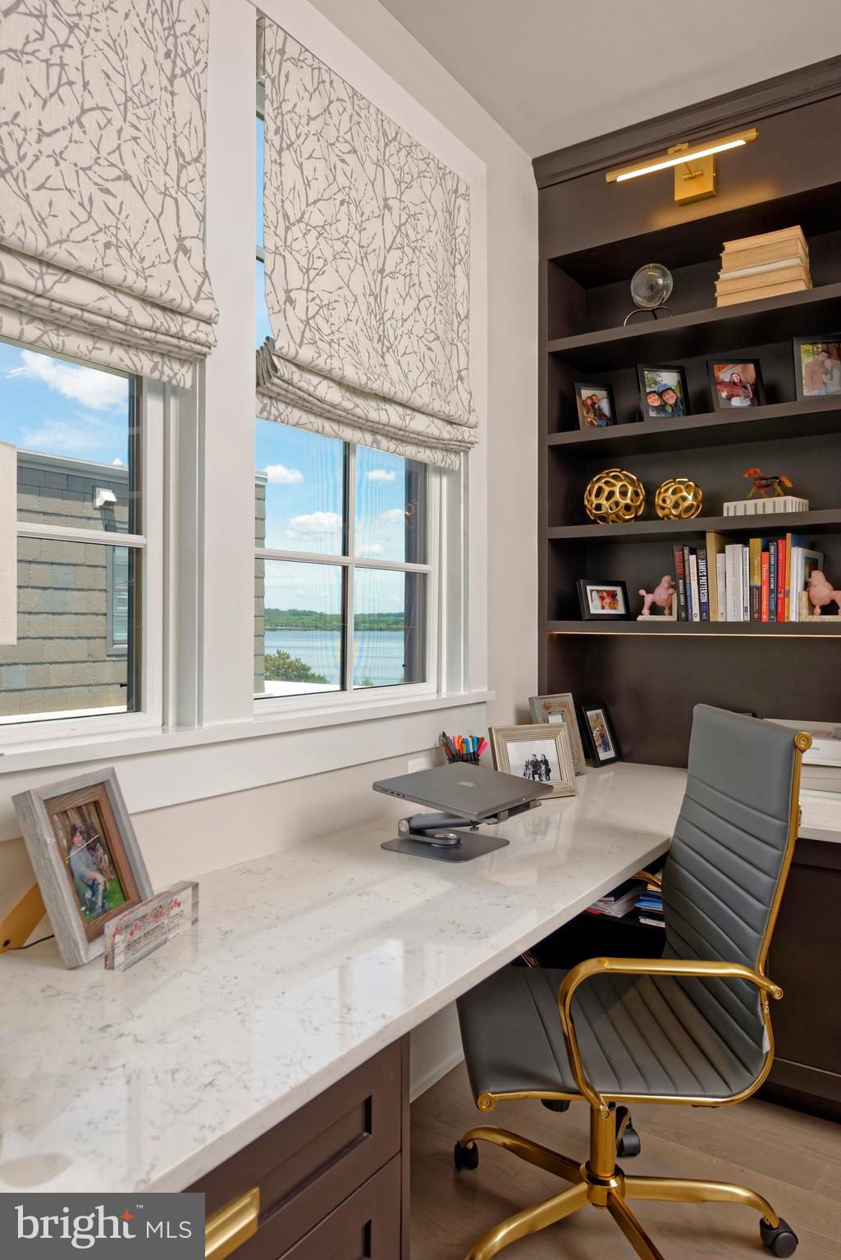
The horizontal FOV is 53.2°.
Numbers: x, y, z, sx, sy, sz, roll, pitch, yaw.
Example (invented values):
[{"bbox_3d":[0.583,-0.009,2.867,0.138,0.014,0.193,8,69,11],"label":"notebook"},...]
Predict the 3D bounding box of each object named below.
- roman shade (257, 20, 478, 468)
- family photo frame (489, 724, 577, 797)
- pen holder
[{"bbox_3d":[-0.088,-0.852,2.032,0.070,0.790,0.810,1,0,34],"label":"roman shade"},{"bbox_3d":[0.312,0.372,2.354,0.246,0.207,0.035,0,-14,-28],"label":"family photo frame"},{"bbox_3d":[0.117,0.377,2.280,0.100,0.183,0.112,1,0,34],"label":"pen holder"}]

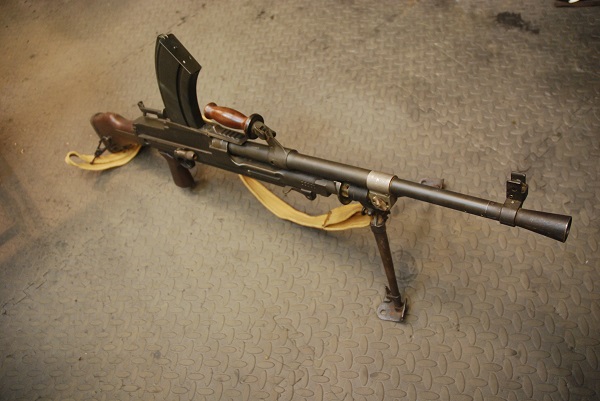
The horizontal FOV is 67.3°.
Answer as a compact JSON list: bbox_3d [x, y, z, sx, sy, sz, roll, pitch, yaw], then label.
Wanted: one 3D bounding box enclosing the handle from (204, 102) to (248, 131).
[{"bbox_3d":[-0.136,-0.156,0.845,0.101,0.036,0.036,23,52,27],"label":"handle"}]

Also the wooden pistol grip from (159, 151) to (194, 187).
[{"bbox_3d":[-0.291,-0.072,1.084,0.070,0.095,0.034,17,48,34],"label":"wooden pistol grip"}]

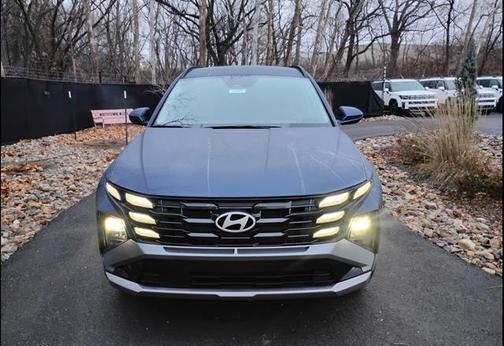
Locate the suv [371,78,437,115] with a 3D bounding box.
[{"bbox_3d":[7.951,-4.128,21.724,1.930,1.740,4.750,-1,12,-1],"label":"suv"}]

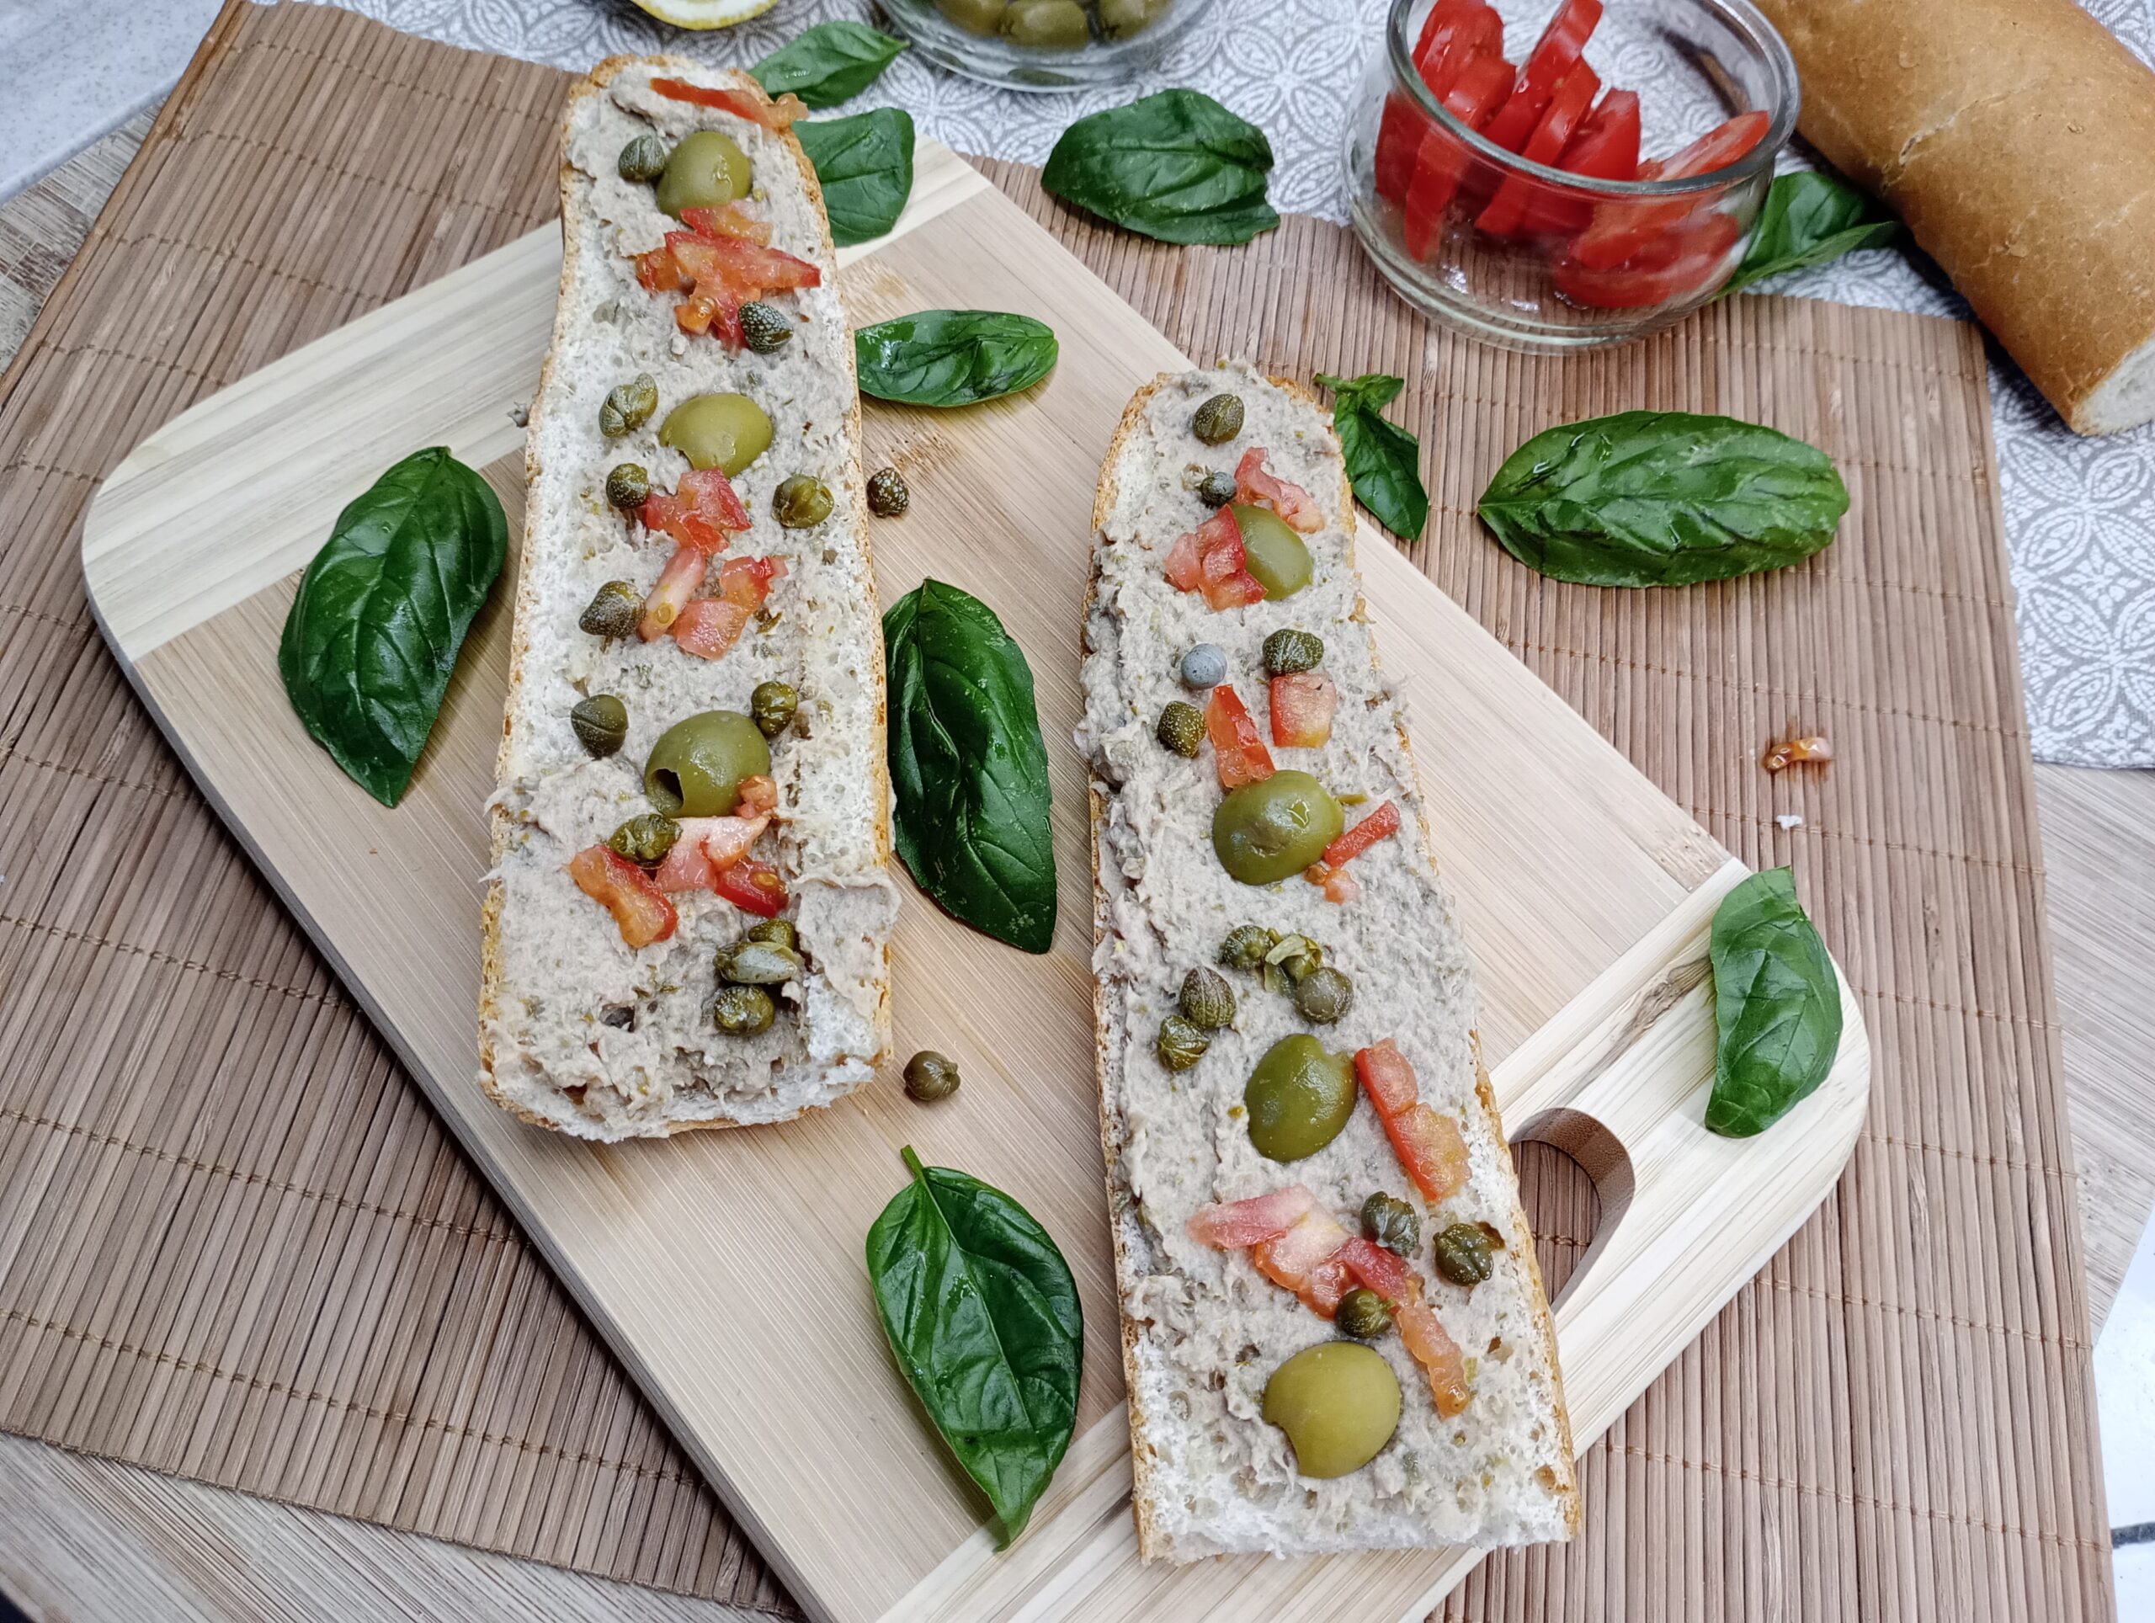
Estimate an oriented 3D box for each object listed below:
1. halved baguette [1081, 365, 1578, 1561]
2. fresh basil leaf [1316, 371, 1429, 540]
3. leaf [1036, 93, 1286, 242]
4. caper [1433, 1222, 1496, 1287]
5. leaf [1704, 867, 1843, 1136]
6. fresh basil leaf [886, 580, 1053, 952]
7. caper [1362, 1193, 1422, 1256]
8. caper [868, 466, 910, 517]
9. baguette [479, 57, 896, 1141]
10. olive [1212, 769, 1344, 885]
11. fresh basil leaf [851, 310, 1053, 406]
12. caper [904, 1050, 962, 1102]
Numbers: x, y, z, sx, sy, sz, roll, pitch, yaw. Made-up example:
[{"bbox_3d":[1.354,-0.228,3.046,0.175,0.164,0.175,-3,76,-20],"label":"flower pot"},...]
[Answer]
[{"bbox_3d":[0.032,0.012,0.291,0.062,0.032,0.207,-1,62,-4],"label":"halved baguette"},{"bbox_3d":[0.065,-0.076,0.367,0.020,0.018,0.046,-12,63,-10],"label":"fresh basil leaf"},{"bbox_3d":[0.019,-0.145,0.396,0.054,0.015,0.047,1,62,-2],"label":"leaf"},{"bbox_3d":[0.054,0.062,0.243,0.009,0.009,0.009,-15,64,-11],"label":"caper"},{"bbox_3d":[0.117,0.032,0.296,0.026,0.013,0.053,28,64,11],"label":"leaf"},{"bbox_3d":[-0.022,-0.008,0.302,0.034,0.014,0.075,-12,63,-9],"label":"fresh basil leaf"},{"bbox_3d":[0.045,0.059,0.248,0.009,0.008,0.010,-36,70,-20],"label":"caper"},{"bbox_3d":[-0.037,-0.062,0.339,0.008,0.008,0.009,-1,62,-4],"label":"caper"},{"bbox_3d":[-0.068,-0.050,0.313,0.060,0.032,0.217,-5,62,-6],"label":"baguette"},{"bbox_3d":[0.031,0.002,0.272,0.021,0.017,0.017,-31,68,-18],"label":"olive"},{"bbox_3d":[-0.029,-0.091,0.348,0.052,0.010,0.026,-5,62,-5],"label":"fresh basil leaf"},{"bbox_3d":[-0.023,0.042,0.279,0.009,0.008,0.008,6,62,0],"label":"caper"}]

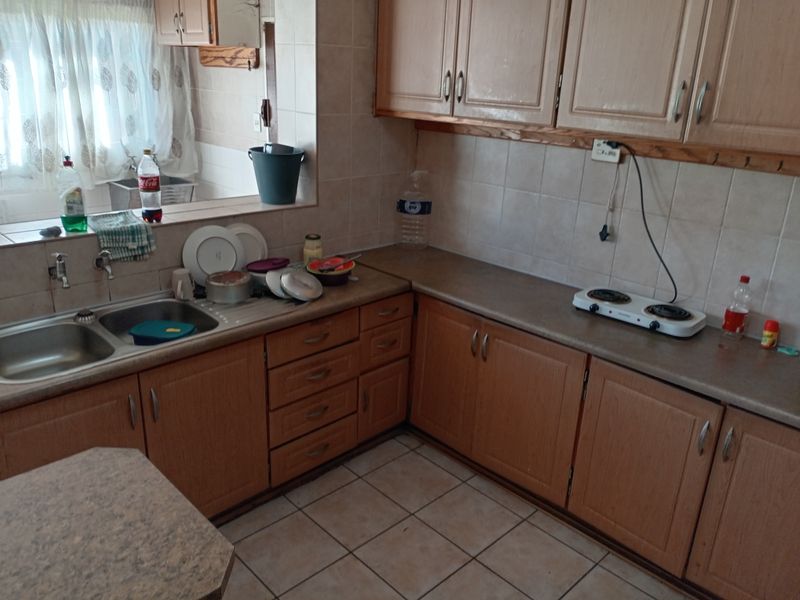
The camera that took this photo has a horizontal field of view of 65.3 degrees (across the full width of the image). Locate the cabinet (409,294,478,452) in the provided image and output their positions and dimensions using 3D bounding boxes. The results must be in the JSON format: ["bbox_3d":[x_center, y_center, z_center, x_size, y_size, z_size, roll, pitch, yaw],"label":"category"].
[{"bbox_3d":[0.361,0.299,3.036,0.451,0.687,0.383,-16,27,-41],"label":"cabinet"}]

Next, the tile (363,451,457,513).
[{"bbox_3d":[0.056,0.838,2.894,0.335,0.009,0.335,-16,27,-42],"label":"tile"}]

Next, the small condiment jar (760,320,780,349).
[{"bbox_3d":[1.360,0.127,2.288,0.056,0.096,0.056,-16,27,-42],"label":"small condiment jar"}]

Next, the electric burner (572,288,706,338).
[{"bbox_3d":[0.971,0.039,2.547,0.225,0.068,0.467,-16,27,-42],"label":"electric burner"}]

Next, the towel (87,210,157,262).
[{"bbox_3d":[-1.156,-0.254,2.533,0.225,0.150,0.286,-16,27,-42],"label":"towel"}]

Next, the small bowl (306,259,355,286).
[{"bbox_3d":[-0.303,-0.119,2.803,0.215,0.080,0.215,2,20,-1],"label":"small bowl"}]

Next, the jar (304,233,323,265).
[{"bbox_3d":[-0.429,-0.238,3.040,0.089,0.147,0.089,2,20,-1],"label":"jar"}]

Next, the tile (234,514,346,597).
[{"bbox_3d":[-0.425,0.974,2.416,0.331,0.010,0.331,-16,27,-42],"label":"tile"}]

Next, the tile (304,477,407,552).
[{"bbox_3d":[-0.183,0.902,2.639,0.331,0.010,0.331,-16,27,-42],"label":"tile"}]

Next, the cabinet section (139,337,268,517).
[{"bbox_3d":[-0.885,0.453,2.521,0.480,0.700,0.500,-17,27,-42],"label":"cabinet section"}]

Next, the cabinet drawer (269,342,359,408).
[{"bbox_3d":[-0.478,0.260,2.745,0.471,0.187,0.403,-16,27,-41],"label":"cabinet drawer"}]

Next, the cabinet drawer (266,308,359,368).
[{"bbox_3d":[-0.470,0.100,2.653,0.457,0.138,0.410,-16,27,-42],"label":"cabinet drawer"}]

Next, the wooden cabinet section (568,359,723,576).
[{"bbox_3d":[1.046,0.552,2.453,0.500,0.700,0.475,-17,27,-42],"label":"wooden cabinet section"}]

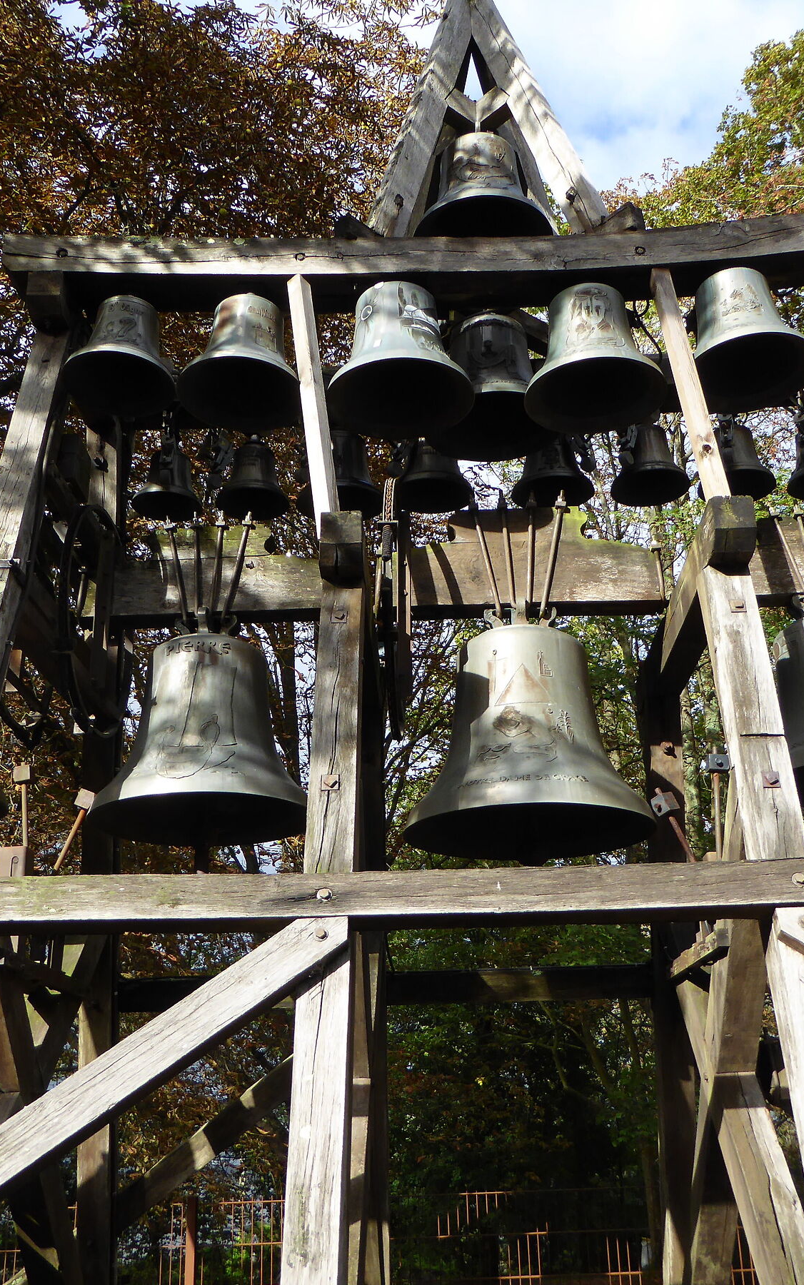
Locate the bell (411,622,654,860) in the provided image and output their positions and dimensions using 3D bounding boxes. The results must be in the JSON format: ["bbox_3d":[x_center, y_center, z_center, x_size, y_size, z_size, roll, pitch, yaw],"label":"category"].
[{"bbox_3d":[0.583,0.454,5.741,1.185,0.965,1.185,-1,-22,1],"label":"bell"}]

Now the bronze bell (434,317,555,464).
[{"bbox_3d":[0.498,-1.401,6.396,0.684,0.575,0.684,-1,-22,1],"label":"bronze bell"}]

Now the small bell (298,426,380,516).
[{"bbox_3d":[-0.329,-0.915,6.302,0.432,0.389,0.432,-2,-22,1],"label":"small bell"}]

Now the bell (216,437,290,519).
[{"bbox_3d":[-0.789,-0.882,6.317,0.384,0.337,0.384,-2,-22,1],"label":"bell"}]

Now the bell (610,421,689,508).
[{"bbox_3d":[1.294,-0.973,6.263,0.405,0.365,0.405,-2,-22,1],"label":"bell"}]

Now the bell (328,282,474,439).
[{"bbox_3d":[-0.009,-1.407,5.633,0.686,0.618,0.686,-2,-22,1],"label":"bell"}]

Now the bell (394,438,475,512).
[{"bbox_3d":[0.171,-0.928,6.288,0.394,0.354,0.394,-2,-22,1],"label":"bell"}]

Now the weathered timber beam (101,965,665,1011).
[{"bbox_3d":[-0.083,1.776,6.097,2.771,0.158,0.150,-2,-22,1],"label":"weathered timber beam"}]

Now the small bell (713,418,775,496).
[{"bbox_3d":[1.745,-0.966,6.260,0.384,0.329,0.384,-2,-22,1],"label":"small bell"}]

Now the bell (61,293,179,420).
[{"bbox_3d":[-1.300,-1.360,5.471,0.504,0.413,0.504,-2,-22,1],"label":"bell"}]

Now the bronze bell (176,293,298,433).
[{"bbox_3d":[-0.766,-1.398,5.658,0.579,0.521,0.579,-2,-22,1],"label":"bronze bell"}]

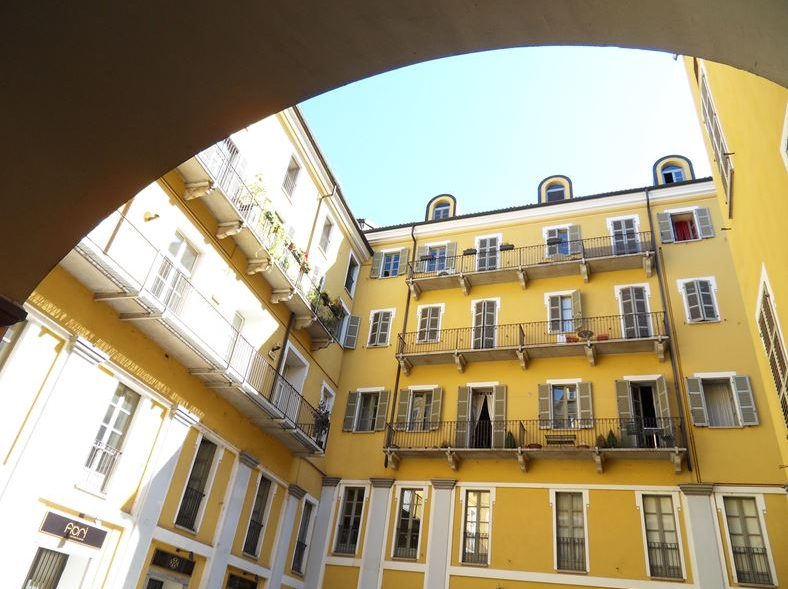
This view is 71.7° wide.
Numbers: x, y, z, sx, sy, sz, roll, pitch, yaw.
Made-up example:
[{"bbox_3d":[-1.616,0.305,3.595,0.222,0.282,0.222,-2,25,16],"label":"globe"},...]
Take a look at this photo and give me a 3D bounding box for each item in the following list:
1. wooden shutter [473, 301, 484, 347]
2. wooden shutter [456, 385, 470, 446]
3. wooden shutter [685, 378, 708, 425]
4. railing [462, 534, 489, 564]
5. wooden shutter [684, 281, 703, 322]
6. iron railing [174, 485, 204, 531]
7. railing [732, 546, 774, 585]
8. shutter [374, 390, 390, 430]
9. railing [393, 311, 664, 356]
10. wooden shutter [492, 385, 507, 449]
[{"bbox_3d":[3.525,1.325,22.716,0.412,2.421,0.060,-18,-43,33],"label":"wooden shutter"},{"bbox_3d":[2.705,4.845,21.507,0.453,2.565,0.050,-4,-34,19],"label":"wooden shutter"},{"bbox_3d":[10.701,3.758,19.209,0.470,1.806,0.050,-6,-35,21],"label":"wooden shutter"},{"bbox_3d":[2.807,8.735,18.755,0.880,1.000,0.060,-6,-35,22],"label":"railing"},{"bbox_3d":[11.360,0.256,20.630,0.464,1.740,0.050,-18,-41,35],"label":"wooden shutter"},{"bbox_3d":[-5.168,5.479,13.915,0.060,0.940,0.840,-4,-35,18],"label":"iron railing"},{"bbox_3d":[10.666,8.082,16.225,0.897,1.006,0.050,-6,-35,21],"label":"railing"},{"bbox_3d":[-0.475,4.640,21.968,0.422,1.664,0.060,-11,-39,27],"label":"shutter"},{"bbox_3d":[4.992,1.770,20.892,10.051,1.022,0.780,-6,-36,21],"label":"railing"},{"bbox_3d":[4.056,4.711,20.962,0.453,2.545,0.050,-8,-36,24],"label":"wooden shutter"}]

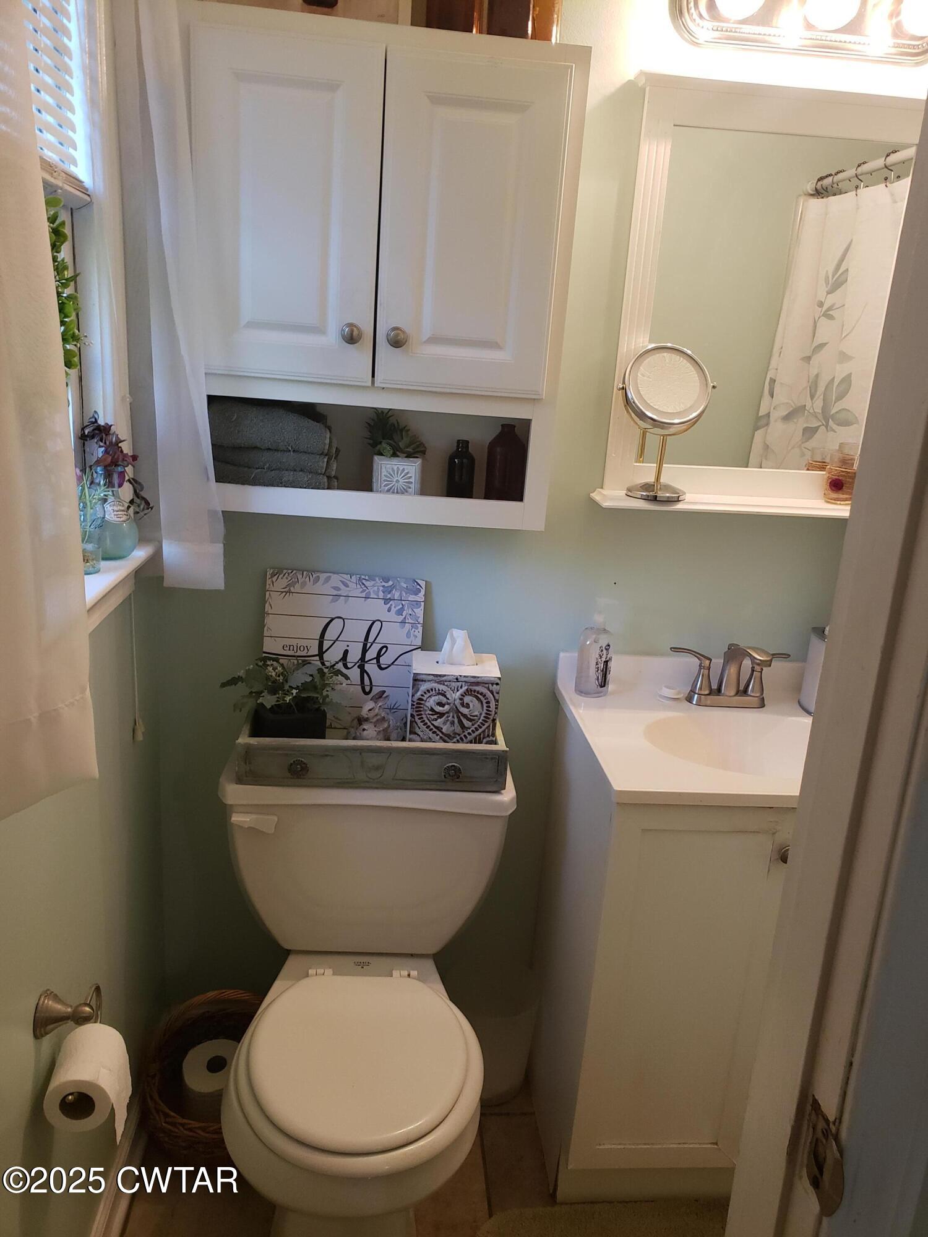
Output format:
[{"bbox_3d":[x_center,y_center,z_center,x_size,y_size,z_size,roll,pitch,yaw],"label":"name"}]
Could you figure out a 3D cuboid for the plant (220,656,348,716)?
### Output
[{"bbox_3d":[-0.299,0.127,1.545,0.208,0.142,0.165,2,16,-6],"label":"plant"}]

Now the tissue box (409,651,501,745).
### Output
[{"bbox_3d":[-0.023,0.156,1.654,0.147,0.165,0.138,2,18,-5],"label":"tissue box"}]

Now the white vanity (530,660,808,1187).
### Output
[{"bbox_3d":[0.478,0.559,1.739,0.610,0.880,0.445,2,18,-5],"label":"white vanity"}]

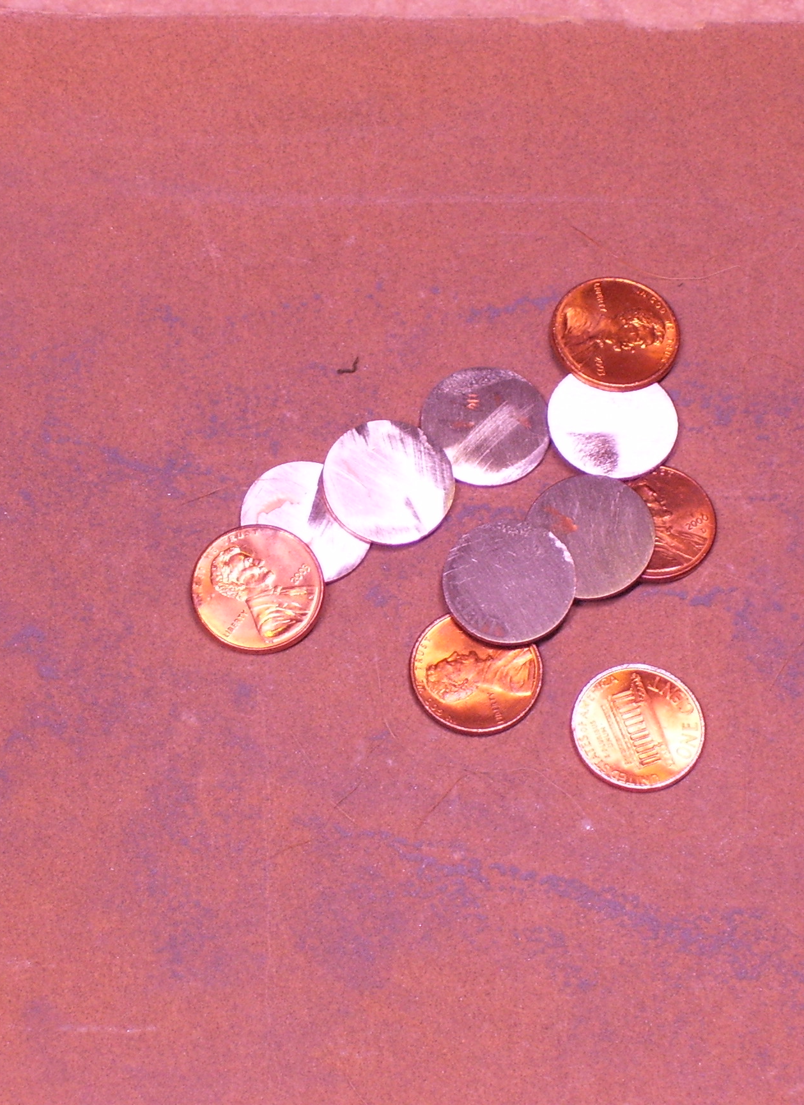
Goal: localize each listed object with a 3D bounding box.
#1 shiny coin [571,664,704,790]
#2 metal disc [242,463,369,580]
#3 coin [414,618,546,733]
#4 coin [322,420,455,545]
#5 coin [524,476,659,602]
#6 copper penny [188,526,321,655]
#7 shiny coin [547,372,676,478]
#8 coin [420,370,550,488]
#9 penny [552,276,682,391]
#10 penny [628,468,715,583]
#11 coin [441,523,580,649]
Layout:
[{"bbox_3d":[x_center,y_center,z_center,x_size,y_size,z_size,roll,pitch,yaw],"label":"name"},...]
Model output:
[{"bbox_3d":[0.034,0.025,0.657,0.019,0.002,0.019,0,68,-6],"label":"shiny coin"},{"bbox_3d":[-0.014,-0.004,0.664,0.019,0.001,0.019,0,68,-6],"label":"metal disc"},{"bbox_3d":[0.011,0.017,0.658,0.019,0.002,0.019,0,68,-6],"label":"coin"},{"bbox_3d":[-0.002,-0.010,0.666,0.019,0.001,0.019,0,71,-7],"label":"coin"},{"bbox_3d":[0.027,-0.002,0.666,0.019,0.001,0.019,0,70,1],"label":"coin"},{"bbox_3d":[-0.021,0.005,0.658,0.019,0.002,0.019,0,69,0],"label":"copper penny"},{"bbox_3d":[0.031,-0.019,0.674,0.019,0.001,0.019,0,64,-4],"label":"shiny coin"},{"bbox_3d":[0.012,-0.018,0.673,0.019,0.001,0.019,0,68,-6],"label":"coin"},{"bbox_3d":[0.032,-0.032,0.679,0.019,0.002,0.019,0,63,-5],"label":"penny"},{"bbox_3d":[0.036,-0.004,0.668,0.019,0.002,0.019,0,64,-5],"label":"penny"},{"bbox_3d":[0.015,0.004,0.661,0.019,0.001,0.019,0,69,-1],"label":"coin"}]

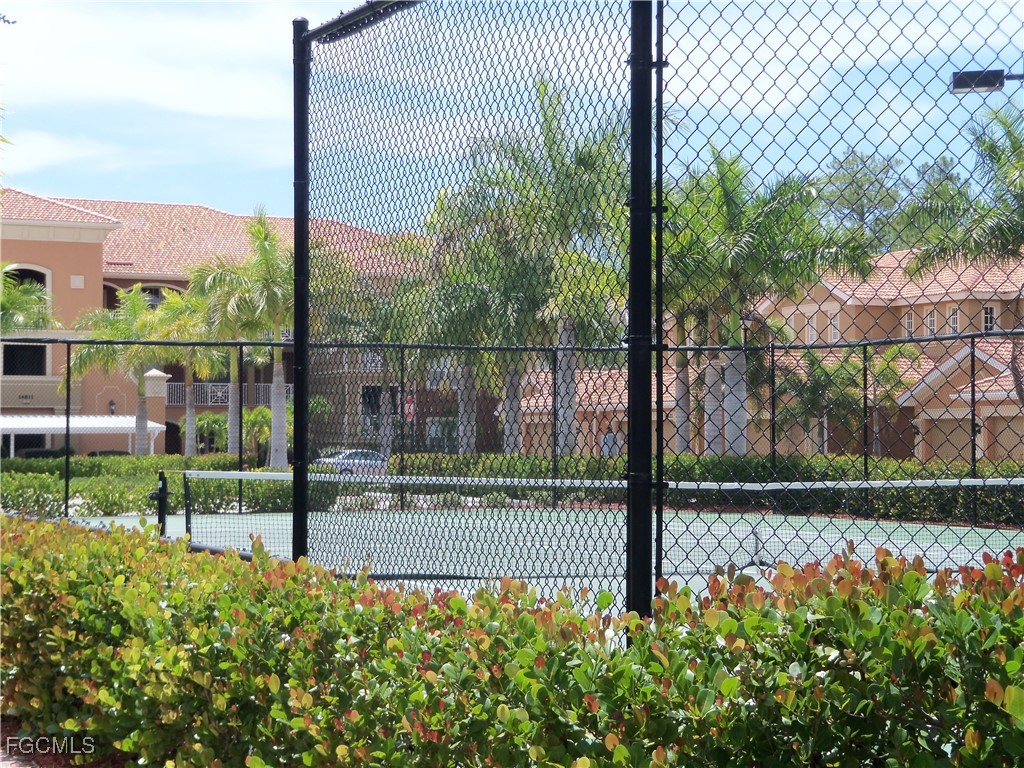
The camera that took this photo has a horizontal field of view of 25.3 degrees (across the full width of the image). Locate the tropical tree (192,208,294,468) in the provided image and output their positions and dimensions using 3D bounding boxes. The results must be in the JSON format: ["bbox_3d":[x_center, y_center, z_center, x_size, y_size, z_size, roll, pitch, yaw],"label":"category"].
[{"bbox_3d":[-7.467,-1.091,69.000,4.400,8.500,4.400,0,-1,0],"label":"tropical tree"}]

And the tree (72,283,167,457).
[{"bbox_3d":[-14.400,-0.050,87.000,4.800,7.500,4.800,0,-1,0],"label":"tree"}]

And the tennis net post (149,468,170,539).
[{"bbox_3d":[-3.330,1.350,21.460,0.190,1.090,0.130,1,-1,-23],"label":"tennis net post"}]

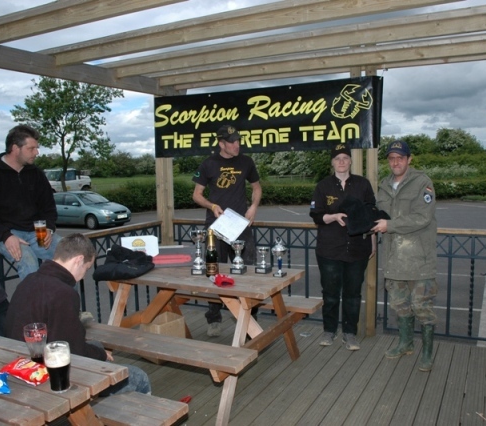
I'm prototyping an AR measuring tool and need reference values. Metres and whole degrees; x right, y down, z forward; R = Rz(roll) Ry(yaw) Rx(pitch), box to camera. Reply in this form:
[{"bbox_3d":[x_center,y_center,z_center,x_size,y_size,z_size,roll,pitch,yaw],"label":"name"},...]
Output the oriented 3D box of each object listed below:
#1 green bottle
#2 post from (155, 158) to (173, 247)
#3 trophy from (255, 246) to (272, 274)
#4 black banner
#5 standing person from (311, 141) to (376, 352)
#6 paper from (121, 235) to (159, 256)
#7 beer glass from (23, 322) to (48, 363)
[{"bbox_3d":[-0.214,0.276,3.342,0.086,0.324,0.086,-1,5,0],"label":"green bottle"},{"bbox_3d":[-0.793,-0.067,4.887,0.130,2.280,0.130,2,6,25],"label":"post"},{"bbox_3d":[0.148,0.333,3.455,0.085,0.182,0.085,2,6,32],"label":"trophy"},{"bbox_3d":[0.112,-0.893,4.656,2.430,0.630,0.040,2,4,28],"label":"black banner"},{"bbox_3d":[0.846,0.280,4.054,0.540,1.690,0.440,0,4,7],"label":"standing person"},{"bbox_3d":[-0.801,0.274,3.750,0.290,0.190,0.020,-1,-10,-12],"label":"paper"},{"bbox_3d":[-0.766,0.479,1.774,0.086,0.142,0.086,2,4,28],"label":"beer glass"}]

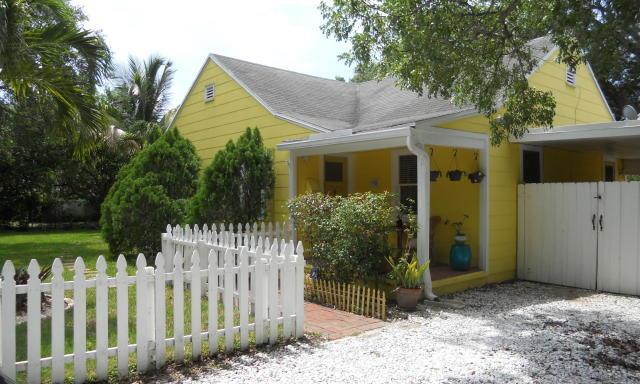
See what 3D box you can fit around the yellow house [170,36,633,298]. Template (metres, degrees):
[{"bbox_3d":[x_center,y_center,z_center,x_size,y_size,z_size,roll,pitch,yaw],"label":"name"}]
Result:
[{"bbox_3d":[1.700,-0.991,14.336,9.350,5.350,10.250,0,0,-40],"label":"yellow house"}]

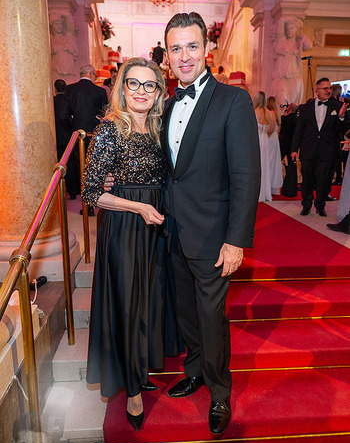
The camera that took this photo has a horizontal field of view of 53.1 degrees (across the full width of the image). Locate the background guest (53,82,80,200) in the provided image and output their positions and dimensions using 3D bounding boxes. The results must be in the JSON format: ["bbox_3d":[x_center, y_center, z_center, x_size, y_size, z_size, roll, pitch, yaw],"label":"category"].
[{"bbox_3d":[-1.627,-1.209,5.252,0.500,1.730,0.340,2,14,5],"label":"background guest"}]

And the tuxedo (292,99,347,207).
[{"bbox_3d":[1.892,-0.881,4.635,0.700,1.460,0.380,4,14,12],"label":"tuxedo"}]

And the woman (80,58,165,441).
[{"bbox_3d":[-0.220,0.151,1.699,0.470,1.720,0.440,-1,14,-8],"label":"woman"}]

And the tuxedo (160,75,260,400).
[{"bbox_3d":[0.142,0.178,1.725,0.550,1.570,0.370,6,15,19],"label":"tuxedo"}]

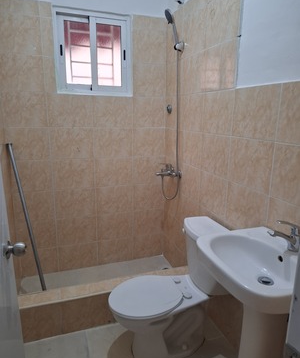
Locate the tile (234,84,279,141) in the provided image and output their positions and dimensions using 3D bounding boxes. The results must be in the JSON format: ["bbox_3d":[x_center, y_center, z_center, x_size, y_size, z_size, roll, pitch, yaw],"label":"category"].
[{"bbox_3d":[0.505,-0.323,1.304,0.012,0.250,0.330,-4,14,-19],"label":"tile"}]

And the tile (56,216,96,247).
[{"bbox_3d":[-0.620,0.447,2.264,0.329,0.248,0.010,-4,14,-19],"label":"tile"}]

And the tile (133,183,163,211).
[{"bbox_3d":[-0.019,0.164,2.416,0.283,0.248,0.010,-4,14,-19],"label":"tile"}]

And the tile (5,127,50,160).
[{"bbox_3d":[-0.908,-0.257,2.000,0.305,0.250,0.010,-4,15,-19],"label":"tile"}]

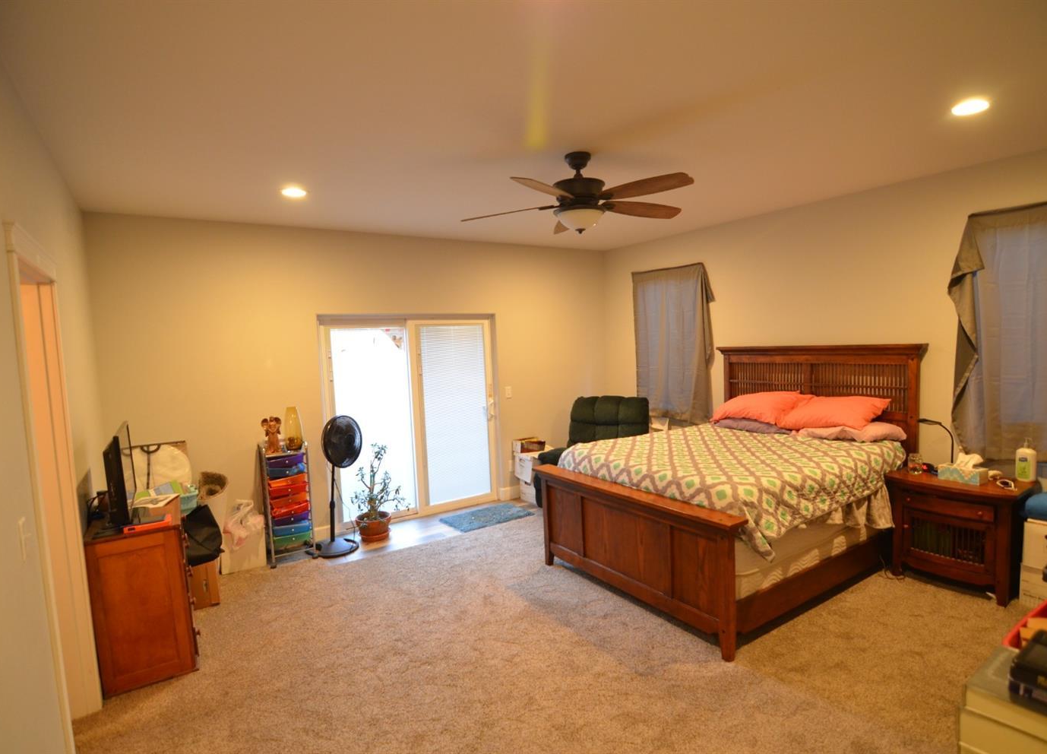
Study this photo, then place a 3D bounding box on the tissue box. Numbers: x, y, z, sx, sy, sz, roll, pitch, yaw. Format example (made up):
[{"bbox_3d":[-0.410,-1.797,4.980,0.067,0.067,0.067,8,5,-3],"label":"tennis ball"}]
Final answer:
[{"bbox_3d":[2.819,0.622,3.243,0.126,0.084,0.210,-6,6,-36],"label":"tissue box"}]

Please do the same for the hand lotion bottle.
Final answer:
[{"bbox_3d":[3.158,0.515,3.166,0.060,0.280,0.085,-5,5,-29],"label":"hand lotion bottle"}]

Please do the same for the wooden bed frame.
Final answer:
[{"bbox_3d":[1.569,0.612,3.842,2.225,1.600,1.710,-5,5,-33],"label":"wooden bed frame"}]

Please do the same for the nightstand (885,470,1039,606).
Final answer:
[{"bbox_3d":[2.998,1.042,3.481,0.460,0.670,0.700,-5,5,-37],"label":"nightstand"}]

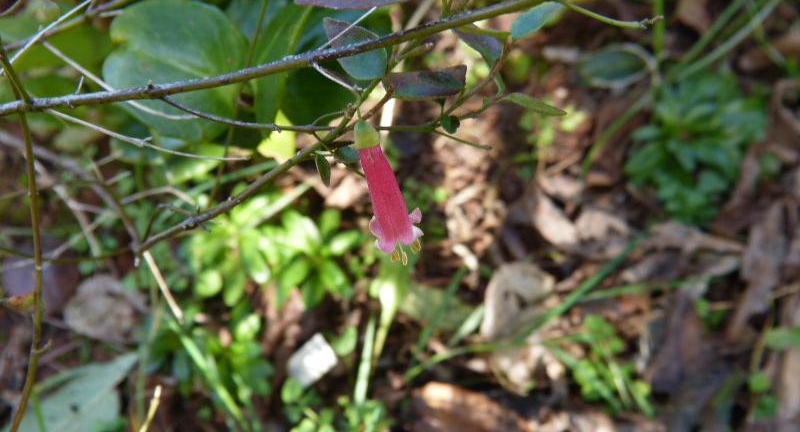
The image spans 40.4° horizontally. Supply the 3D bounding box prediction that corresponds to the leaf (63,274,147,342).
[{"bbox_3d":[-0.190,0.059,0.702,0.049,0.016,0.046,0,40,0],"label":"leaf"}]

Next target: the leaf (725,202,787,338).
[{"bbox_3d":[0.223,0.035,0.680,0.034,0.018,0.115,10,42,11],"label":"leaf"}]

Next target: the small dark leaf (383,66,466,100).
[{"bbox_3d":[0.007,-0.040,0.330,0.025,0.004,0.009,-7,53,-5],"label":"small dark leaf"}]

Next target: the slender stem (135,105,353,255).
[{"bbox_3d":[-0.049,-0.011,0.342,0.083,0.006,0.006,-33,0,12],"label":"slender stem"}]

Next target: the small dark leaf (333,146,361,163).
[{"bbox_3d":[-0.016,-0.019,0.340,0.009,0.003,0.006,8,45,0],"label":"small dark leaf"}]

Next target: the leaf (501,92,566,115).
[{"bbox_3d":[0.042,-0.034,0.335,0.020,0.003,0.007,15,29,-3],"label":"leaf"}]

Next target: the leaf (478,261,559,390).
[{"bbox_3d":[0.074,0.069,0.684,0.047,0.025,0.089,0,40,0],"label":"leaf"}]

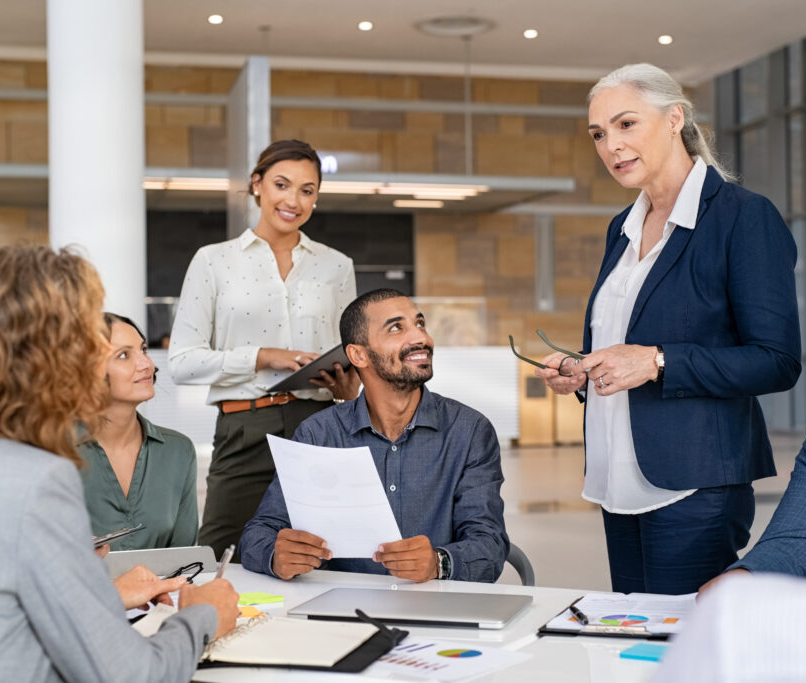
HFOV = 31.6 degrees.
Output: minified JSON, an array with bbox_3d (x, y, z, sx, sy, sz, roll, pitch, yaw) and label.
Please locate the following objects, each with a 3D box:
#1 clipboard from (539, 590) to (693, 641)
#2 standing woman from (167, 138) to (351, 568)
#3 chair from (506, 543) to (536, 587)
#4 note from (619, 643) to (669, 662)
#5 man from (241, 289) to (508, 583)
[{"bbox_3d":[0.371,0.449,2.335,0.235,0.018,0.325,0,0,17],"label":"clipboard"},{"bbox_3d":[-0.337,0.351,3.559,0.490,1.710,0.420,0,0,-14],"label":"standing woman"},{"bbox_3d":[0.006,0.792,2.948,0.580,0.820,0.580,0,0,14],"label":"chair"},{"bbox_3d":[0.365,0.454,2.072,0.076,0.006,0.076,0,0,28],"label":"note"},{"bbox_3d":[-0.041,0.547,2.829,0.560,1.310,0.680,0,0,8],"label":"man"}]

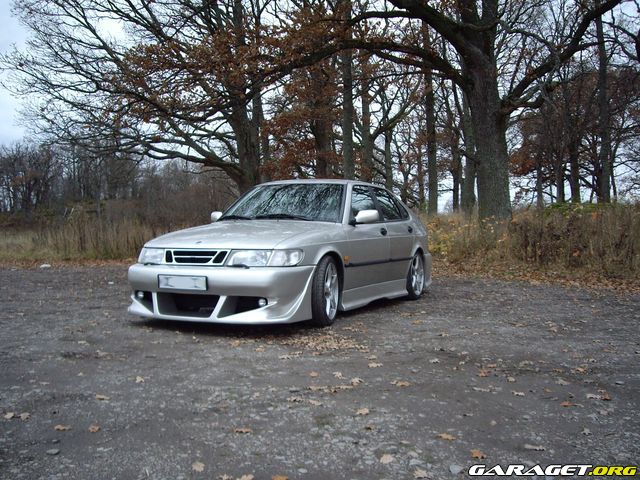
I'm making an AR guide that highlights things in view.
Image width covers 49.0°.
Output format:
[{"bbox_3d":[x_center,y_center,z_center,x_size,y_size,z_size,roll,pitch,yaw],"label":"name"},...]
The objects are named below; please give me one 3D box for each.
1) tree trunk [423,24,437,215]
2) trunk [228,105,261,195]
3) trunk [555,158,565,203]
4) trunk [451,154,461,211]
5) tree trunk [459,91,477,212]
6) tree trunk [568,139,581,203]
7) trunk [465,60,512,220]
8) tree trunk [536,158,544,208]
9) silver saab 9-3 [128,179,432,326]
[{"bbox_3d":[4.052,-4.459,26.000,0.460,7.031,0.420,0,1,0],"label":"tree trunk"},{"bbox_3d":[-2.579,-3.023,24.000,0.950,3.211,0.900,0,1,0],"label":"trunk"},{"bbox_3d":[10.908,-2.664,32.000,0.420,2.095,0.400,0,1,0],"label":"trunk"},{"bbox_3d":[5.979,-2.537,31.000,0.380,2.471,0.360,0,1,0],"label":"trunk"},{"bbox_3d":[5.284,-3.078,25.000,0.550,4.341,0.500,0,1,0],"label":"tree trunk"},{"bbox_3d":[11.229,-3.022,31.000,0.480,2.912,0.450,0,1,0],"label":"tree trunk"},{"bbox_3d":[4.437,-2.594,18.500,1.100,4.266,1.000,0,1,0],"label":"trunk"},{"bbox_3d":[10.357,-2.701,33.000,0.350,2.442,0.330,0,1,0],"label":"tree trunk"},{"bbox_3d":[-0.091,0.033,7.555,1.730,1.390,4.650,0,1,24],"label":"silver saab 9-3"}]

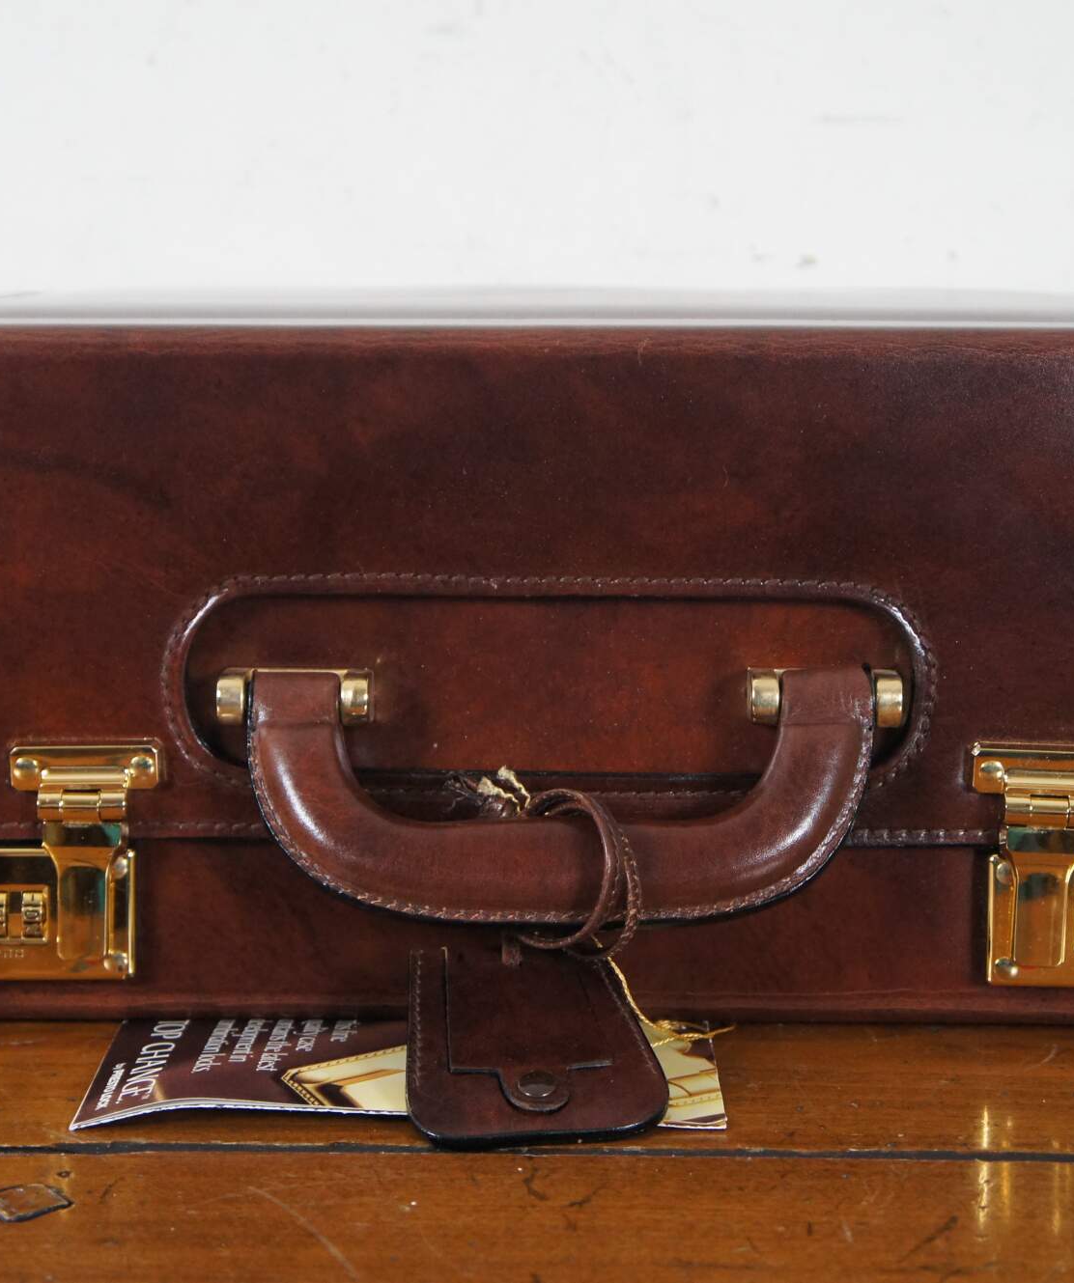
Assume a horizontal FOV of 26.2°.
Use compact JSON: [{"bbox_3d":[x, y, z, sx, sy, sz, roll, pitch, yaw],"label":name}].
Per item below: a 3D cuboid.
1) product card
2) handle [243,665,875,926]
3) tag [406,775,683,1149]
[{"bbox_3d":[-0.034,0.111,0.620,0.163,0.006,0.105,0,8,1],"label":"product card"},{"bbox_3d":[0.006,0.042,0.620,0.170,0.069,0.029,0,8,1],"label":"handle"},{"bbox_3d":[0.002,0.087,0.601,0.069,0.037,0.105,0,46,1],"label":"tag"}]

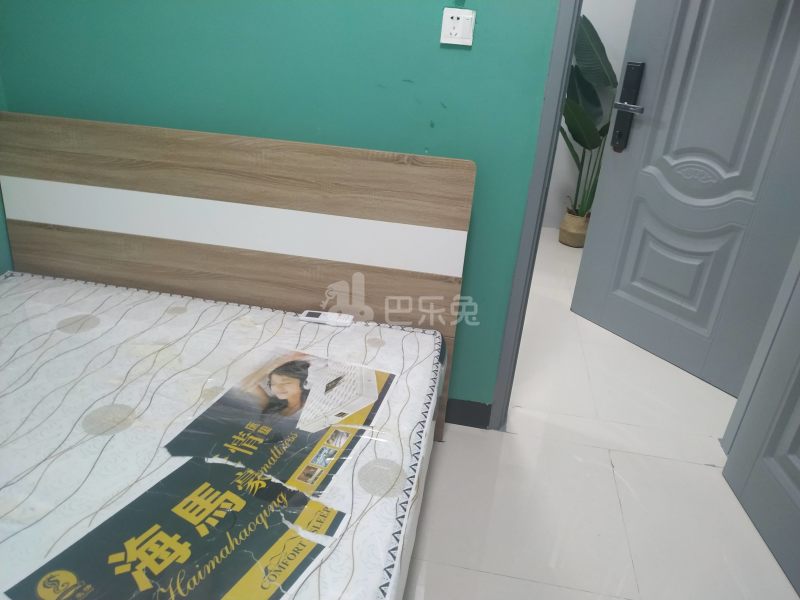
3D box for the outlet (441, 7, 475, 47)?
[{"bbox_3d":[0.158,-0.736,1.497,0.086,0.086,0.013,8,26,8],"label":"outlet"}]

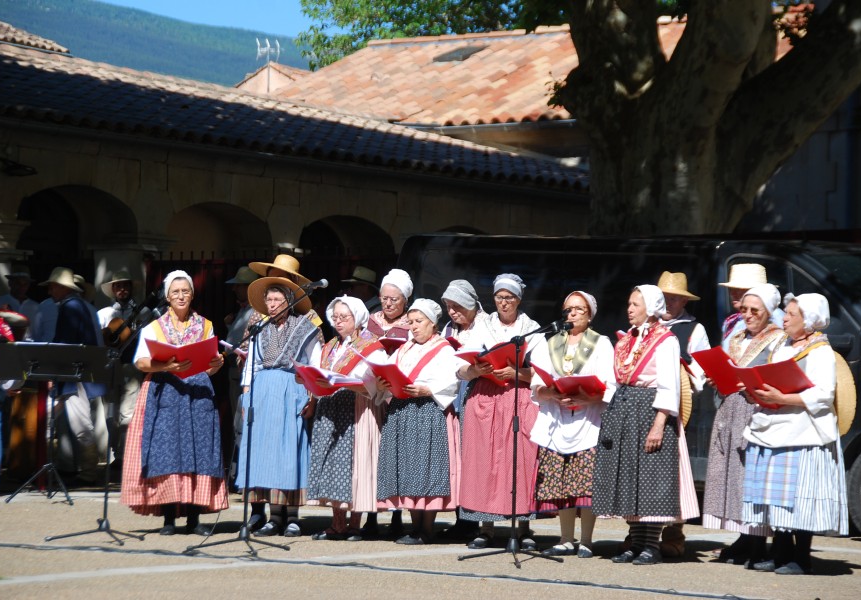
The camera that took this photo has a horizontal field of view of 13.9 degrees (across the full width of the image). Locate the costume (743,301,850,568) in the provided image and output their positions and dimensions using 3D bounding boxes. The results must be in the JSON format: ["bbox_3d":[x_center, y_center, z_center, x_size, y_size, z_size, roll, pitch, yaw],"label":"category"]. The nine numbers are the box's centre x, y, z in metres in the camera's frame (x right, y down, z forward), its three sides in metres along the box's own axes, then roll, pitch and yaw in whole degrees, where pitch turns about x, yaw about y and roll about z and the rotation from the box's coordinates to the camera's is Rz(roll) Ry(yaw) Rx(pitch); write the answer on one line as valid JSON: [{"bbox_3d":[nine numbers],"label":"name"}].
[{"bbox_3d":[2.094,0.771,20.250,0.600,1.600,0.580,2,0,-41],"label":"costume"}]

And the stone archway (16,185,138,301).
[{"bbox_3d":[-3.271,0.270,30.461,0.600,2.480,1.660,-1,-2,33],"label":"stone archway"}]

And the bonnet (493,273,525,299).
[{"bbox_3d":[0.475,-0.082,21.350,0.190,0.165,0.230,2,0,14],"label":"bonnet"}]

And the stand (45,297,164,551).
[{"bbox_3d":[-1.883,0.736,21.354,0.600,1.430,0.780,2,0,33],"label":"stand"}]

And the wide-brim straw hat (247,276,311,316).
[{"bbox_3d":[-0.914,-0.034,21.660,0.410,0.140,0.410,5,-33,13],"label":"wide-brim straw hat"}]

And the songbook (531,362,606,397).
[{"bbox_3d":[0.810,0.508,20.500,0.440,0.120,0.310,18,-25,34],"label":"songbook"}]

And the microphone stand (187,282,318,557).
[{"bbox_3d":[-0.982,0.658,20.347,0.820,1.570,0.620,2,0,-37],"label":"microphone stand"}]

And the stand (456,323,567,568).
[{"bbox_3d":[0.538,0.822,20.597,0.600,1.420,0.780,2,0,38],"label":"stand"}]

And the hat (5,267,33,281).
[{"bbox_3d":[-3.344,-0.216,28.800,0.300,0.130,0.320,7,-2,-30],"label":"hat"}]

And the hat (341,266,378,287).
[{"bbox_3d":[-0.543,-0.177,27.800,0.340,0.140,0.310,13,-3,1],"label":"hat"}]

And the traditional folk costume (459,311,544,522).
[{"bbox_3d":[0.427,0.701,21.250,0.520,1.280,0.470,2,0,12],"label":"traditional folk costume"}]

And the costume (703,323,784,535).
[{"bbox_3d":[1.878,0.772,21.050,0.540,1.250,0.500,2,0,34],"label":"costume"}]

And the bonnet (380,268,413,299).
[{"bbox_3d":[-0.212,-0.098,22.400,0.190,0.190,0.220,2,0,24],"label":"bonnet"}]

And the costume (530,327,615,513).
[{"bbox_3d":[0.837,0.704,20.800,0.500,1.110,0.420,2,0,18],"label":"costume"}]

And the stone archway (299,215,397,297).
[{"bbox_3d":[-1.036,0.370,33.861,0.600,2.400,1.660,-1,-2,33],"label":"stone archway"}]

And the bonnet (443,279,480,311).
[{"bbox_3d":[0.192,-0.034,21.900,0.200,0.200,0.240,-2,12,45],"label":"bonnet"}]

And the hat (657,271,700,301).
[{"bbox_3d":[1.463,-0.081,21.300,0.330,0.150,0.350,6,1,0],"label":"hat"}]

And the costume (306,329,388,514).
[{"bbox_3d":[-0.527,0.756,22.150,0.540,1.170,0.500,2,0,34],"label":"costume"}]

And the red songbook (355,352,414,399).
[{"bbox_3d":[-0.294,0.454,21.650,0.370,0.110,0.300,0,-41,30],"label":"red songbook"}]

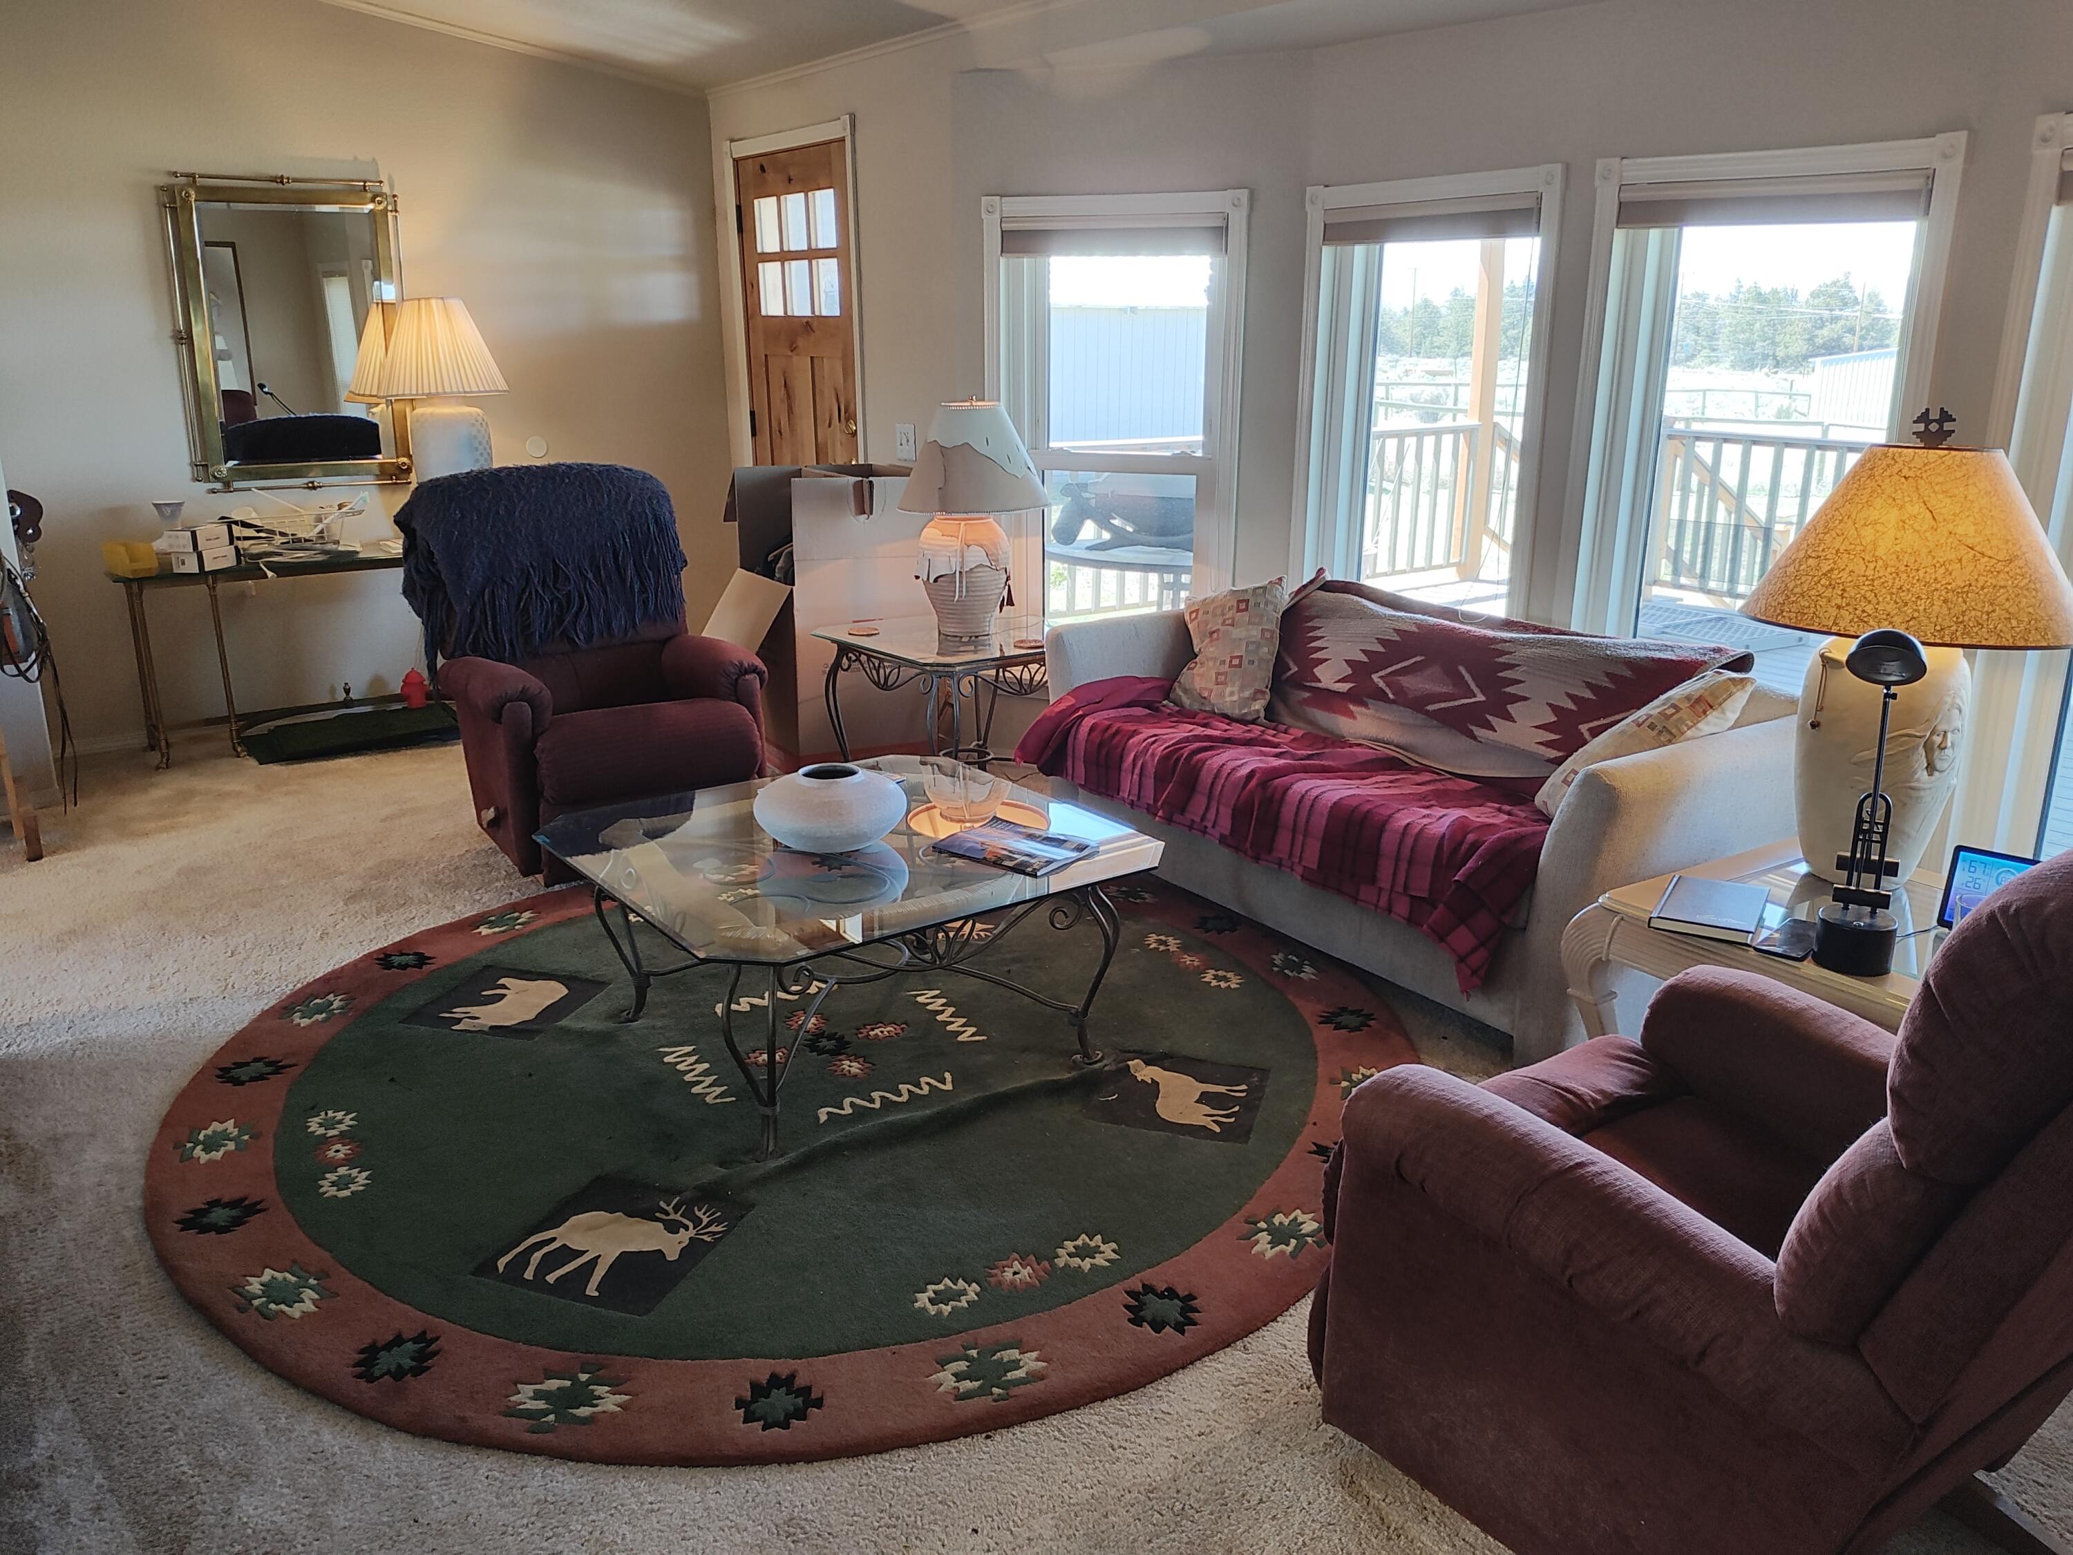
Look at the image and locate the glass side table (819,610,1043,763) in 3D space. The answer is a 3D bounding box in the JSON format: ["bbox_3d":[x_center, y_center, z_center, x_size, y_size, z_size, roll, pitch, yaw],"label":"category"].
[{"bbox_3d":[-0.223,-0.172,4.566,0.660,0.545,0.660,-12,21,-34],"label":"glass side table"}]

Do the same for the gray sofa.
[{"bbox_3d":[0.898,-0.009,3.707,0.920,0.720,1.740,-12,20,-35],"label":"gray sofa"}]

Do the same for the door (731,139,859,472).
[{"bbox_3d":[-0.923,-1.346,5.896,0.060,2.040,0.908,-12,20,-35],"label":"door"}]

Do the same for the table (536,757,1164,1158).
[{"bbox_3d":[-0.368,0.336,3.022,0.980,0.444,0.965,-12,20,-35],"label":"table"}]

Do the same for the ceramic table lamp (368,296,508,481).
[{"bbox_3d":[-2.124,-1.274,5.415,0.460,0.875,0.460,-12,21,-34],"label":"ceramic table lamp"}]

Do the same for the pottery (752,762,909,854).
[{"bbox_3d":[-0.413,0.059,3.008,0.310,0.152,0.310,0,17,0],"label":"pottery"}]

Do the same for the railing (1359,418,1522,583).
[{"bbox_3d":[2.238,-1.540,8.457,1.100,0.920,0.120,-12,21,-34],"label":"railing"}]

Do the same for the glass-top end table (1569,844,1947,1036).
[{"bbox_3d":[1.308,0.464,2.460,0.590,0.520,0.640,-12,20,-35],"label":"glass-top end table"}]

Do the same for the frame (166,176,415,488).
[{"bbox_3d":[-2.582,-1.544,5.253,0.720,1.035,0.060,-12,24,-34],"label":"frame"}]

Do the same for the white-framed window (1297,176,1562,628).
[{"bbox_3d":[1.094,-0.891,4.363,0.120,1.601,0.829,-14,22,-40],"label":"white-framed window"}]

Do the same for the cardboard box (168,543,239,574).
[{"bbox_3d":[-2.789,-0.730,5.030,0.096,0.067,0.190,2,17,8],"label":"cardboard box"}]

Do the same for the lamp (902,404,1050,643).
[{"bbox_3d":[-0.181,-0.762,4.397,0.435,0.680,0.435,0,17,0],"label":"lamp"}]

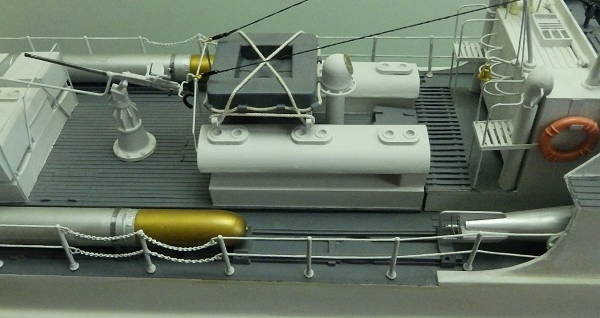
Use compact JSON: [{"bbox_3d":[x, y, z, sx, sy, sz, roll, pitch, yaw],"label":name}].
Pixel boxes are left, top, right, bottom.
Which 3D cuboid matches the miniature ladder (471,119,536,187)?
[{"bbox_3d":[0.145,-0.004,0.404,0.039,0.039,0.031,-1,41,-2],"label":"miniature ladder"}]

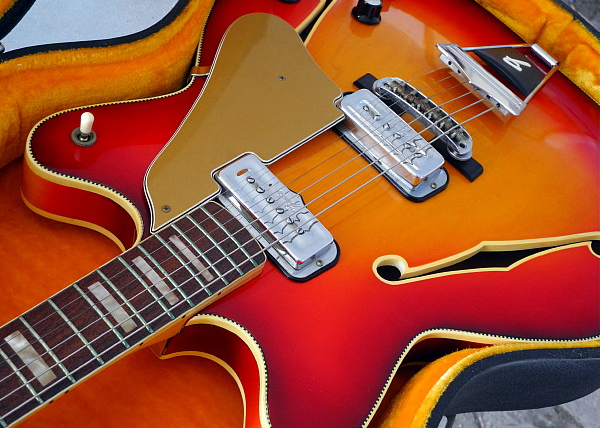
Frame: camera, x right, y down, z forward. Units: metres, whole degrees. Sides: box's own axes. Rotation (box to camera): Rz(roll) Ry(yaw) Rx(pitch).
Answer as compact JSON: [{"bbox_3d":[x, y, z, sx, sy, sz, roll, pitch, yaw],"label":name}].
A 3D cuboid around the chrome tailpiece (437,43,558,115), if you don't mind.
[{"bbox_3d":[0.173,-0.120,0.793,0.086,0.013,0.148,46,39,14],"label":"chrome tailpiece"}]

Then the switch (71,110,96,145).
[{"bbox_3d":[-0.131,-0.055,0.584,0.016,0.022,0.016,12,46,-12],"label":"switch"}]

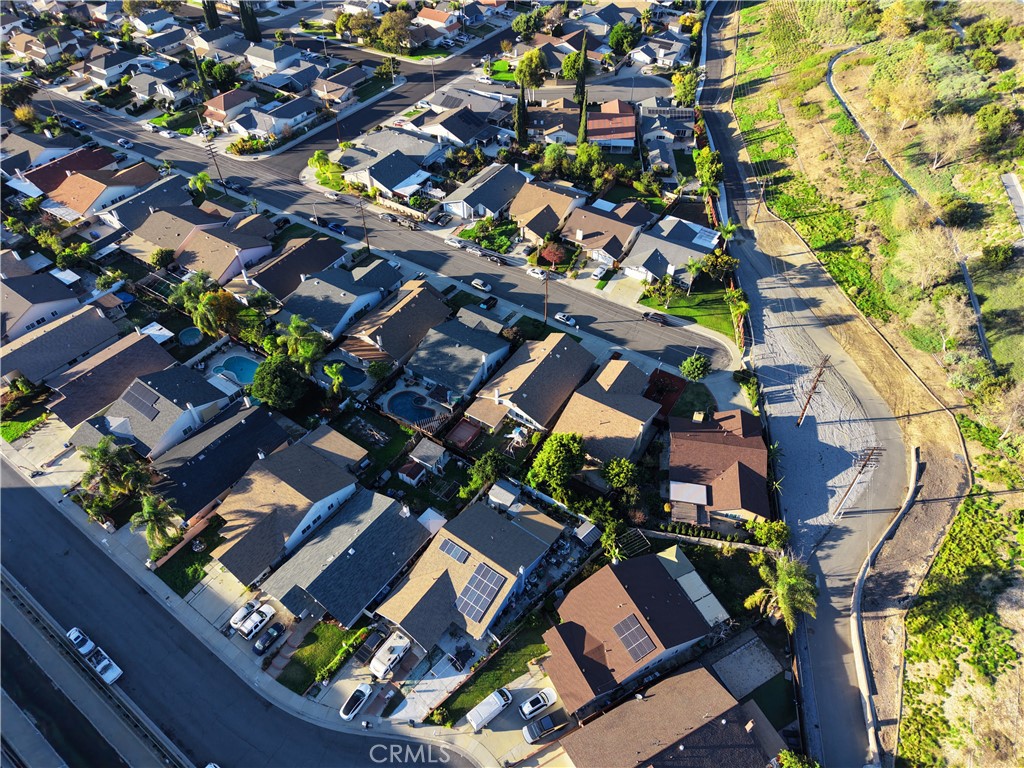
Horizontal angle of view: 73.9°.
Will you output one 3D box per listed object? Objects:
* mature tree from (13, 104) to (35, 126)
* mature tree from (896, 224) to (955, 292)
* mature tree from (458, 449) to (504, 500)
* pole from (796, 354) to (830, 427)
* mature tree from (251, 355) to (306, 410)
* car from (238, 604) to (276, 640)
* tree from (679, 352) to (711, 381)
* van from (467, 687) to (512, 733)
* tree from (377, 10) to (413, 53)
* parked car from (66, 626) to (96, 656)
[{"bbox_3d":[-121.700,-67.000,169.500,5.000,5.200,5.000,-1,43,0],"label":"mature tree"},{"bbox_3d":[82.020,-24.140,135.140,10.700,13.000,10.700,0,44,0],"label":"mature tree"},{"bbox_3d":[-4.880,14.387,107.530,6.700,7.600,6.400,-1,46,0],"label":"mature tree"},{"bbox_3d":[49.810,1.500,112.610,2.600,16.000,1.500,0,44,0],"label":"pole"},{"bbox_3d":[-40.310,0.280,118.140,9.600,10.000,9.600,0,44,0],"label":"mature tree"},{"bbox_3d":[-35.150,32.940,94.120,1.950,1.800,4.850,26,50,26],"label":"car"},{"bbox_3d":[33.320,-2.780,124.670,5.800,5.200,5.800,0,44,0],"label":"tree"},{"bbox_3d":[-2.763,40.729,85.212,5.850,2.500,2.050,-28,51,-25],"label":"van"},{"bbox_3d":[-41.696,-125.024,241.529,12.400,13.000,11.800,-1,46,0],"label":"tree"},{"bbox_3d":[-59.958,35.708,94.635,4.500,1.450,1.800,26,50,25],"label":"parked car"}]

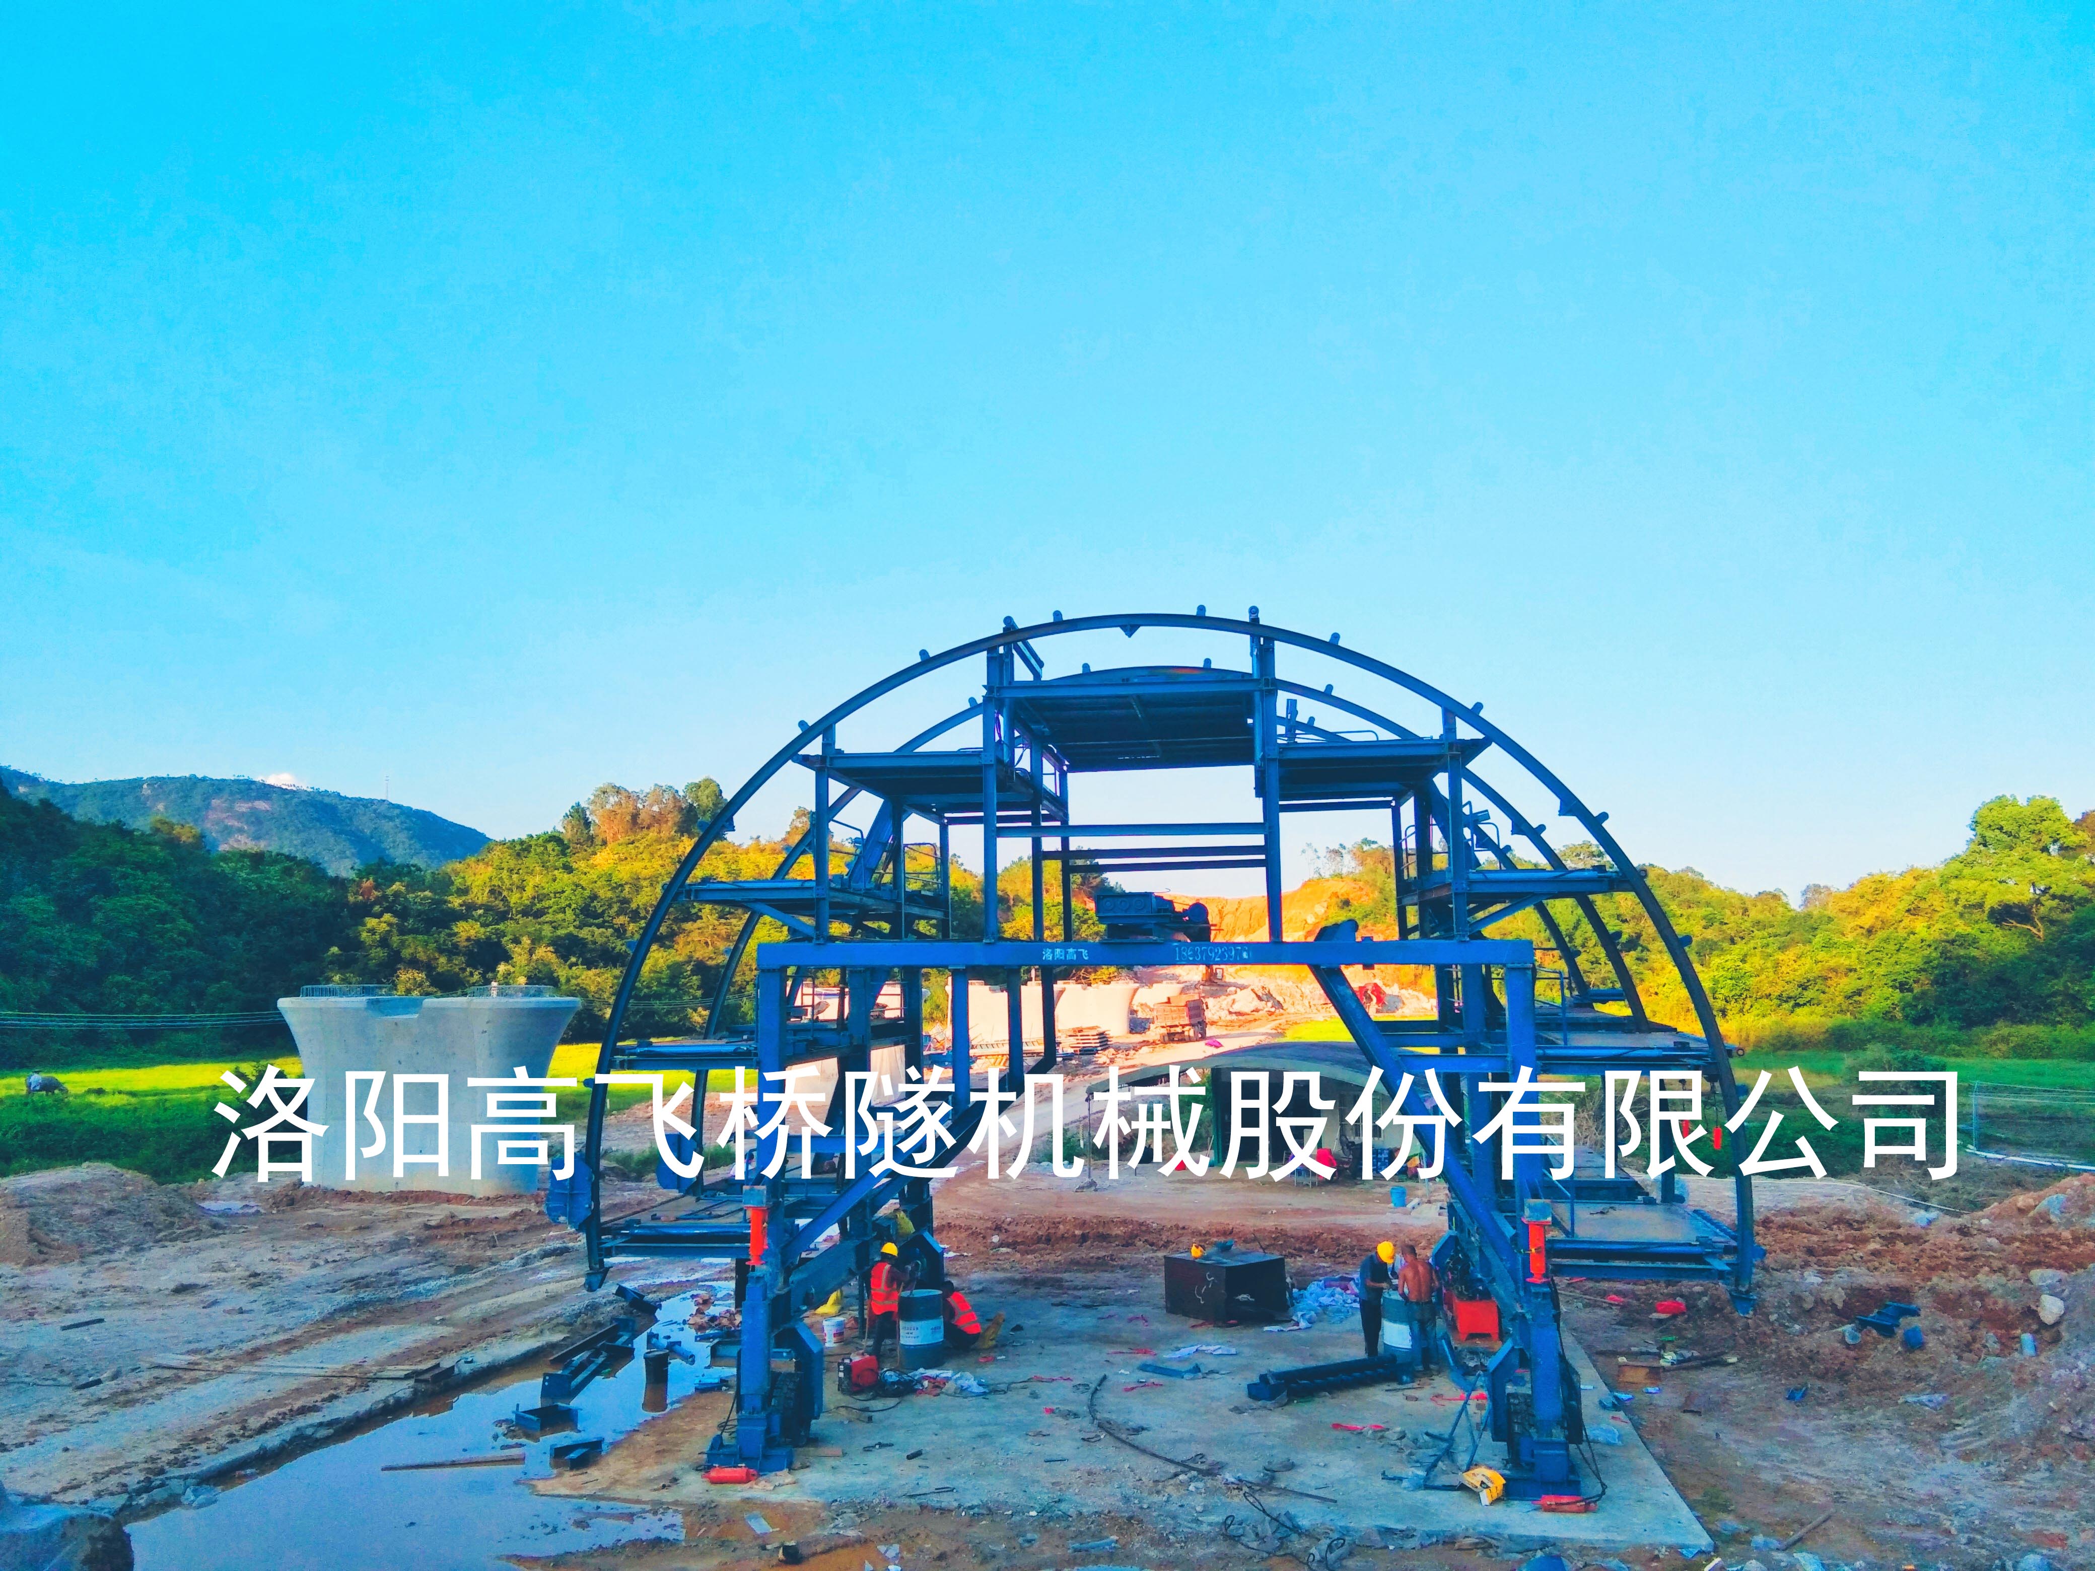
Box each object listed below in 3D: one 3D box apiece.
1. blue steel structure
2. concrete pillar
[{"bbox_3d":[1.435,3.022,23.864,12.510,9.200,8.600,-1,-5,6],"label":"blue steel structure"},{"bbox_3d":[-13.868,6.870,42.000,6.800,4.500,2.900,-1,-5,10],"label":"concrete pillar"}]

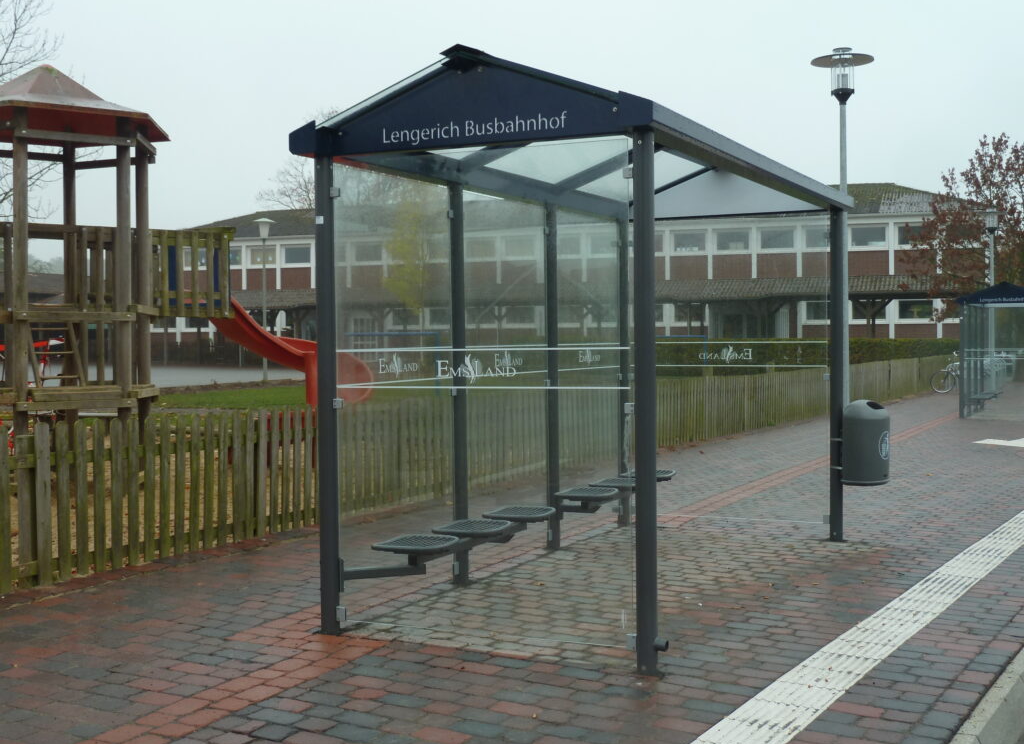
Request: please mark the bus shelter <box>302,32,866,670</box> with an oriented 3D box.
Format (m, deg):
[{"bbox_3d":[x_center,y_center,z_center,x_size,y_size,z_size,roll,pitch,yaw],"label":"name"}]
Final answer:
[{"bbox_3d":[0.677,-0.159,7.748,1.860,2.770,4.230,0,2,26],"label":"bus shelter"}]

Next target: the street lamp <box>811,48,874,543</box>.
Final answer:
[{"bbox_3d":[4.558,-1.682,17.869,0.850,5.528,0.850,0,2,26],"label":"street lamp"}]

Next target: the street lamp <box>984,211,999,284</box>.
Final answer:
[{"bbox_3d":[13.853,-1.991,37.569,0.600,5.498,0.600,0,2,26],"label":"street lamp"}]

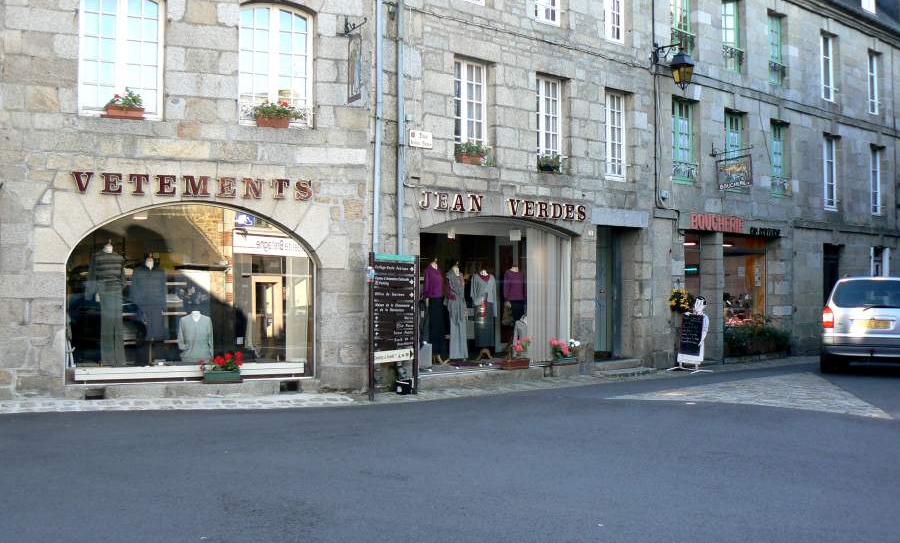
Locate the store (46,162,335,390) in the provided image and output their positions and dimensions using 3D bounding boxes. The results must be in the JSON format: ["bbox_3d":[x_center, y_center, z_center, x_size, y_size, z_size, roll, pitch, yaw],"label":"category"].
[{"bbox_3d":[-3.551,0.126,14.290,4.050,3.080,0.600,0,-1,-20],"label":"store"}]

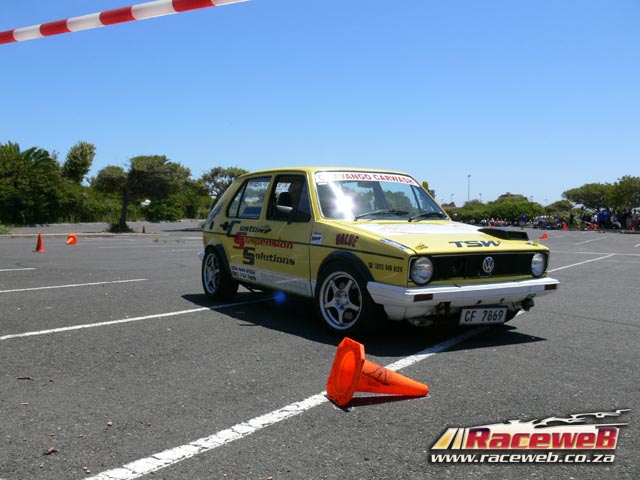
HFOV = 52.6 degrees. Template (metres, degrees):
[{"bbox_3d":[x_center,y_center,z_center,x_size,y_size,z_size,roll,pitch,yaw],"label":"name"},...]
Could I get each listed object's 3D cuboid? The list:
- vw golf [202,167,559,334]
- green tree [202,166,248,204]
[{"bbox_3d":[0.200,0.008,6.030,1.650,1.350,3.760,0,2,-32],"label":"vw golf"},{"bbox_3d":[-9.434,-4.743,66.000,5.300,5.510,5.000,1,2,0],"label":"green tree"}]

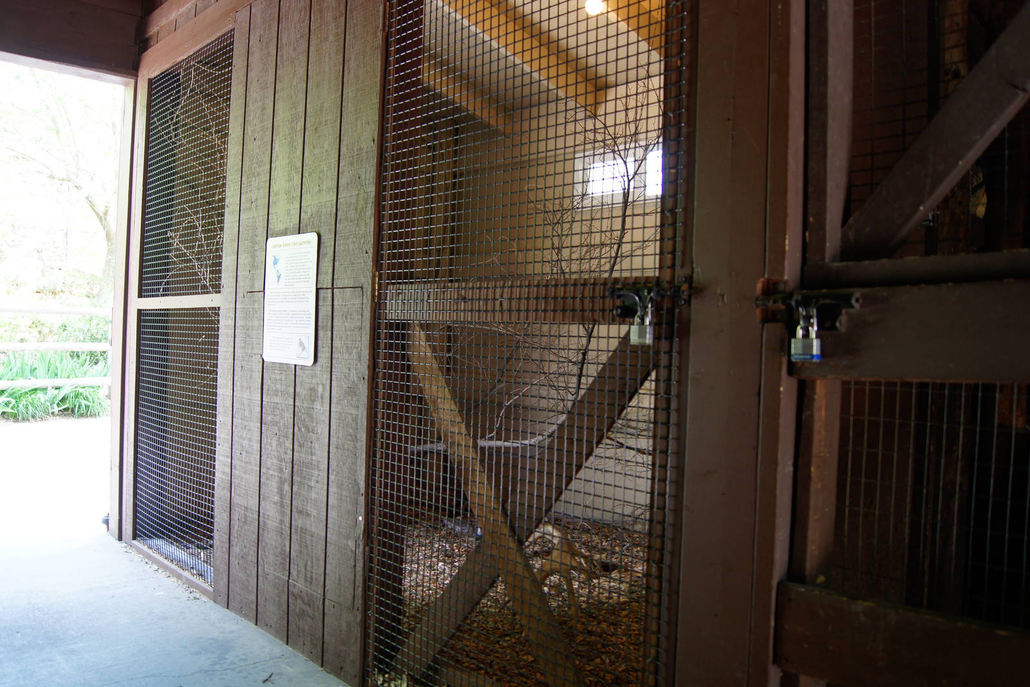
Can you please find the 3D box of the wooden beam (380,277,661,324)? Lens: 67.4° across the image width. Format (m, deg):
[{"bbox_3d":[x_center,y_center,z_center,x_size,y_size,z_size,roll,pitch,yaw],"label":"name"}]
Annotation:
[{"bbox_3d":[-0.020,-0.090,1.701,0.038,0.087,0.851,2,0,-45],"label":"wooden beam"}]

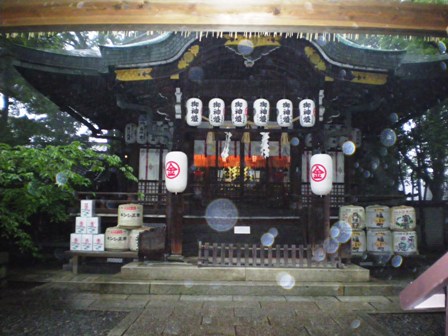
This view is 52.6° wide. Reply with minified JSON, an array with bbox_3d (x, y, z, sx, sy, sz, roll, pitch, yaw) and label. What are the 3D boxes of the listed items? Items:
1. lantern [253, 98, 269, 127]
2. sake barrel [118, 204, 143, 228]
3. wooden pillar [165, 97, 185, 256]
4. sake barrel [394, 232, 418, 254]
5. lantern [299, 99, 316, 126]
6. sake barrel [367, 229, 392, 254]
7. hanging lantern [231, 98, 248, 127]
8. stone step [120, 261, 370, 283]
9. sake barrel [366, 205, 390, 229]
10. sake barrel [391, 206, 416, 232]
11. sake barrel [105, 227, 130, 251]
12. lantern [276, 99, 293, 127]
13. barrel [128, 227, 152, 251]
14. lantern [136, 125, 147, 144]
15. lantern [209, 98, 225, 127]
[{"bbox_3d":[0.925,-1.333,11.000,0.380,0.680,0.380,1,-6,-7],"label":"lantern"},{"bbox_3d":[-2.164,1.125,10.550,0.585,0.550,0.585,2,-5,-11],"label":"sake barrel"},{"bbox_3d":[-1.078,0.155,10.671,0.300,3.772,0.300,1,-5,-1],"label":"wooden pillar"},{"bbox_3d":[4.278,1.760,10.700,0.585,0.550,0.585,-1,-5,15],"label":"sake barrel"},{"bbox_3d":[2.030,-1.326,11.000,0.380,0.680,0.380,-1,-6,12],"label":"lantern"},{"bbox_3d":[3.678,1.743,10.700,0.585,0.550,0.585,-1,-5,14],"label":"sake barrel"},{"bbox_3d":[0.384,-1.336,11.000,0.380,0.680,0.380,0,-6,8],"label":"hanging lantern"},{"bbox_3d":[0.462,2.269,9.984,5.120,0.255,1.400,0,-5,1],"label":"stone step"},{"bbox_3d":[3.647,1.169,10.700,0.585,0.550,0.585,0,-5,10],"label":"sake barrel"},{"bbox_3d":[4.317,1.220,10.900,0.610,0.580,0.610,-1,-6,14],"label":"sake barrel"},{"bbox_3d":[-2.527,1.697,10.750,0.585,0.550,0.585,2,-5,-11],"label":"sake barrel"},{"bbox_3d":[1.486,-1.328,11.000,0.380,0.680,0.380,1,-5,-2],"label":"lantern"},{"bbox_3d":[-1.974,1.709,10.750,0.585,0.550,0.585,3,-6,-28],"label":"barrel"},{"bbox_3d":[-2.281,-0.926,12.600,0.280,0.550,0.280,1,-5,-8],"label":"lantern"},{"bbox_3d":[-0.168,-1.338,11.000,0.380,0.680,0.380,1,-5,-2],"label":"lantern"}]

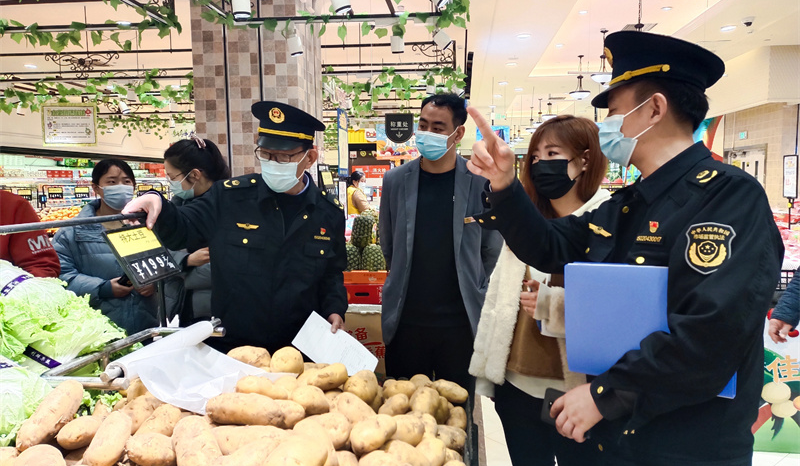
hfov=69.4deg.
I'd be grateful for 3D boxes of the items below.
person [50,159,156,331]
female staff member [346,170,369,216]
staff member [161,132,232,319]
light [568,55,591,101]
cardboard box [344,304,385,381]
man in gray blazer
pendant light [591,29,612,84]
[{"bbox_3d":[-1.308,0.436,2.695,0.500,1.542,0.360,-5,6,-37],"label":"person"},{"bbox_3d":[-0.482,0.011,7.327,0.420,1.574,0.430,-3,5,-18],"label":"female staff member"},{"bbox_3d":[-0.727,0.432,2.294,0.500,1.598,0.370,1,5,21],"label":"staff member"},{"bbox_3d":[3.562,-3.049,11.388,0.430,0.861,0.430,-1,5,0],"label":"light"},{"bbox_3d":[-0.159,0.577,3.209,0.500,0.450,0.400,-1,5,6],"label":"cardboard box"},{"bbox_3d":[0.169,0.343,2.257,0.520,1.748,0.320,0,5,7],"label":"man in gray blazer"},{"bbox_3d":[3.383,-2.912,9.593,0.420,0.877,0.420,-1,5,0],"label":"pendant light"}]

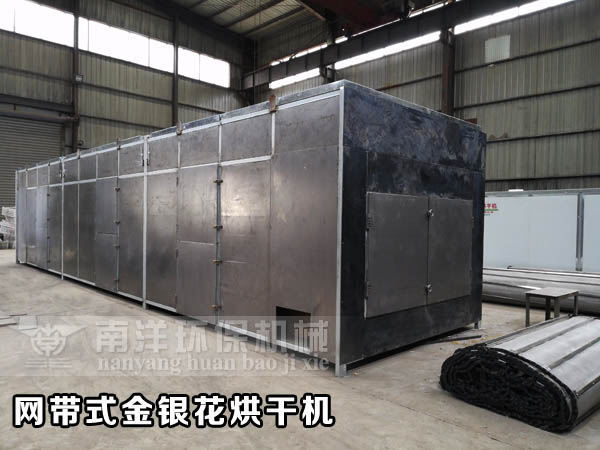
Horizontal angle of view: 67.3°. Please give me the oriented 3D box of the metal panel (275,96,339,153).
[{"bbox_3d":[0.067,-1.013,4.632,0.050,0.471,0.941,0,1,-44],"label":"metal panel"}]

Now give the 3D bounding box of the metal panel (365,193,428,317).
[{"bbox_3d":[1.070,0.309,4.879,1.153,1.250,0.050,0,1,-44],"label":"metal panel"}]

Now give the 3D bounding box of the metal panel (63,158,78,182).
[{"bbox_3d":[-4.946,-1.166,9.762,0.050,0.492,0.969,0,1,-44],"label":"metal panel"}]

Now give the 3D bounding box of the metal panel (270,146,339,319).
[{"bbox_3d":[0.021,0.211,4.460,0.050,1.859,0.922,0,2,-44],"label":"metal panel"}]

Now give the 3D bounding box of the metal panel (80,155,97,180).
[{"bbox_3d":[-4.193,-1.113,8.944,0.050,0.486,0.925,0,1,-44],"label":"metal panel"}]

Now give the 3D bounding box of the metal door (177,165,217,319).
[{"bbox_3d":[-1.352,0.218,5.876,0.050,1.960,0.955,0,2,-44],"label":"metal door"}]

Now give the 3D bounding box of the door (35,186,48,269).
[{"bbox_3d":[-6.411,0.081,11.255,0.050,2.070,0.933,0,1,-44],"label":"door"}]

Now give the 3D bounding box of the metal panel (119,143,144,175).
[{"bbox_3d":[-2.780,-1.060,7.472,0.050,0.492,0.938,0,1,-44],"label":"metal panel"}]

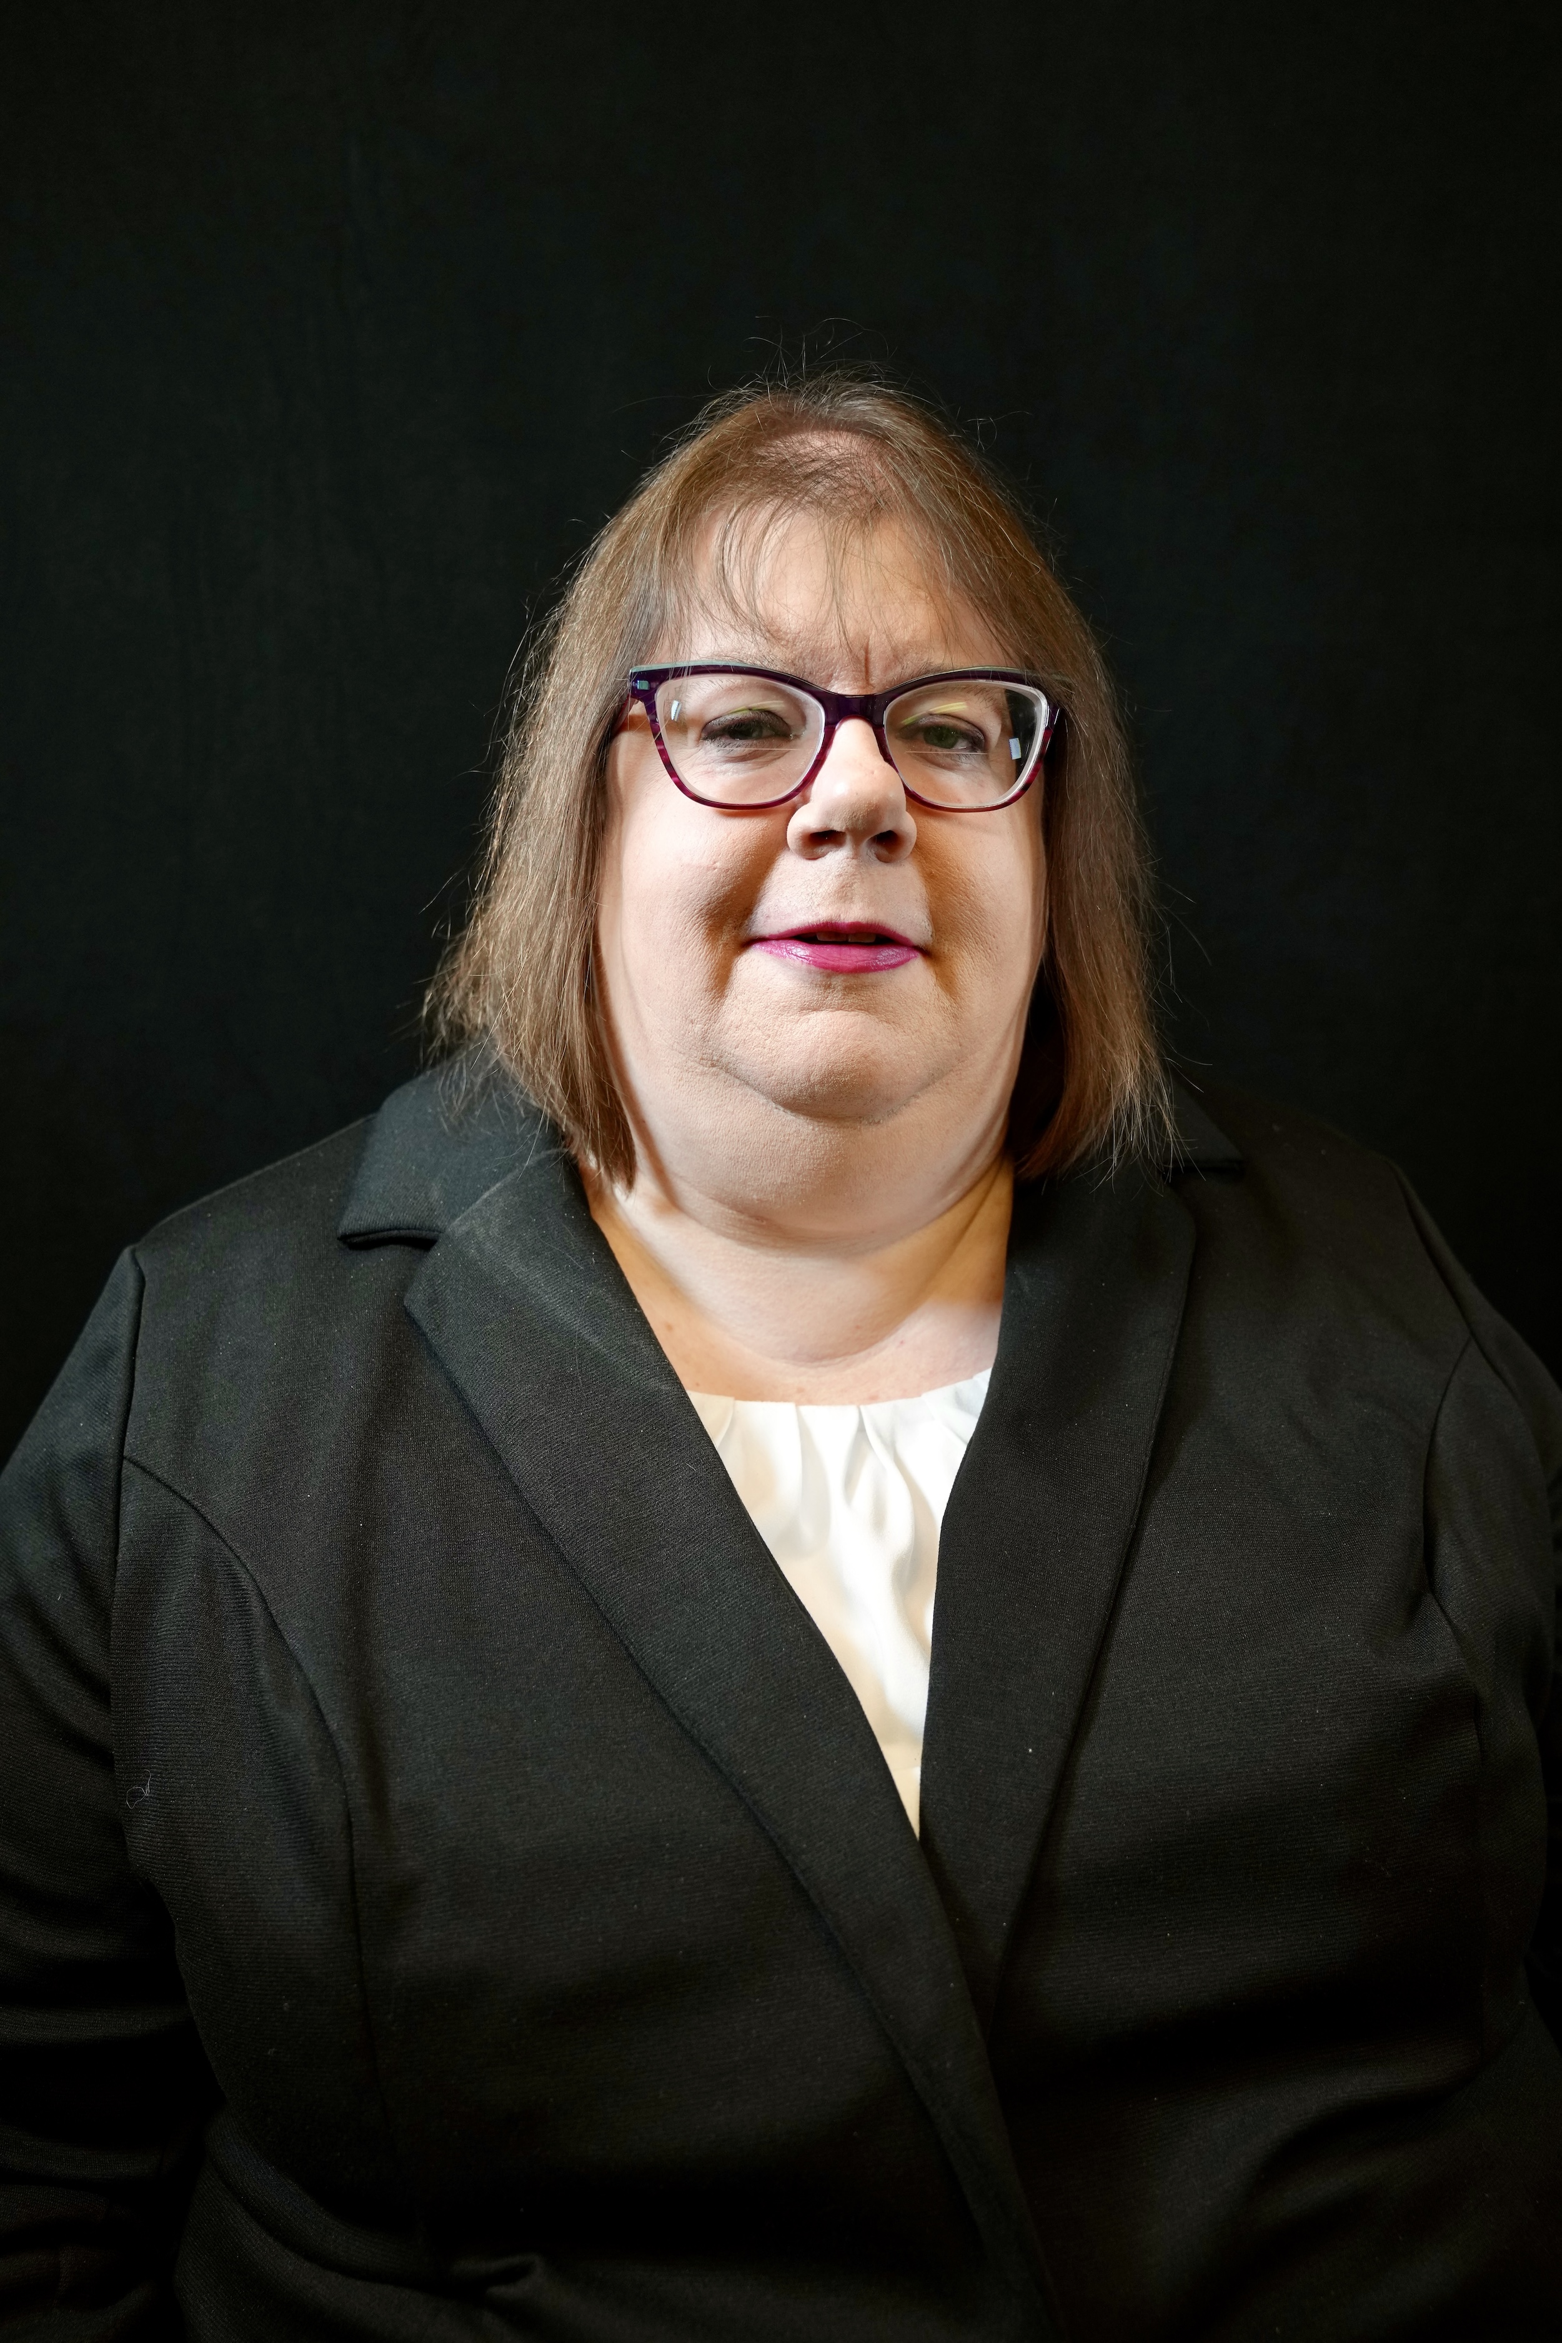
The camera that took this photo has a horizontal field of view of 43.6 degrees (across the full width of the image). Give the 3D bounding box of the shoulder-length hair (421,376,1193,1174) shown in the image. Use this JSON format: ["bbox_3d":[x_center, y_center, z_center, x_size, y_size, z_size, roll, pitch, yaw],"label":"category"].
[{"bbox_3d":[0.006,-0.138,0.680,0.250,0.272,0.210,1,-1,-7],"label":"shoulder-length hair"}]

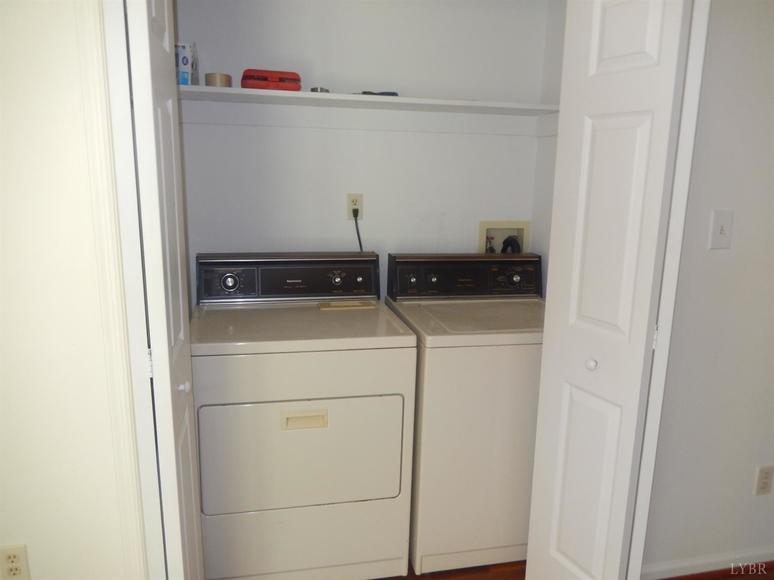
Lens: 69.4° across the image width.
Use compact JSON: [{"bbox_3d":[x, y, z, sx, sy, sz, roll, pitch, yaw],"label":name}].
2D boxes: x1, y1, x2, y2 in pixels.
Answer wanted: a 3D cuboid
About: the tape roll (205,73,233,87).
[{"bbox_3d":[-0.618,-0.771,2.055,0.097,0.050,0.097,-1,12,-12],"label":"tape roll"}]

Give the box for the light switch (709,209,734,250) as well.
[{"bbox_3d":[1.028,-0.185,1.717,0.074,0.118,0.014,-1,12,-12],"label":"light switch"}]

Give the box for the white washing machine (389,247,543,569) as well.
[{"bbox_3d":[0.385,0.431,2.285,0.685,1.090,0.660,-1,12,-12],"label":"white washing machine"}]

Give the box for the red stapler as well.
[{"bbox_3d":[-0.438,-0.791,2.108,0.215,0.069,0.110,-1,12,-12],"label":"red stapler"}]

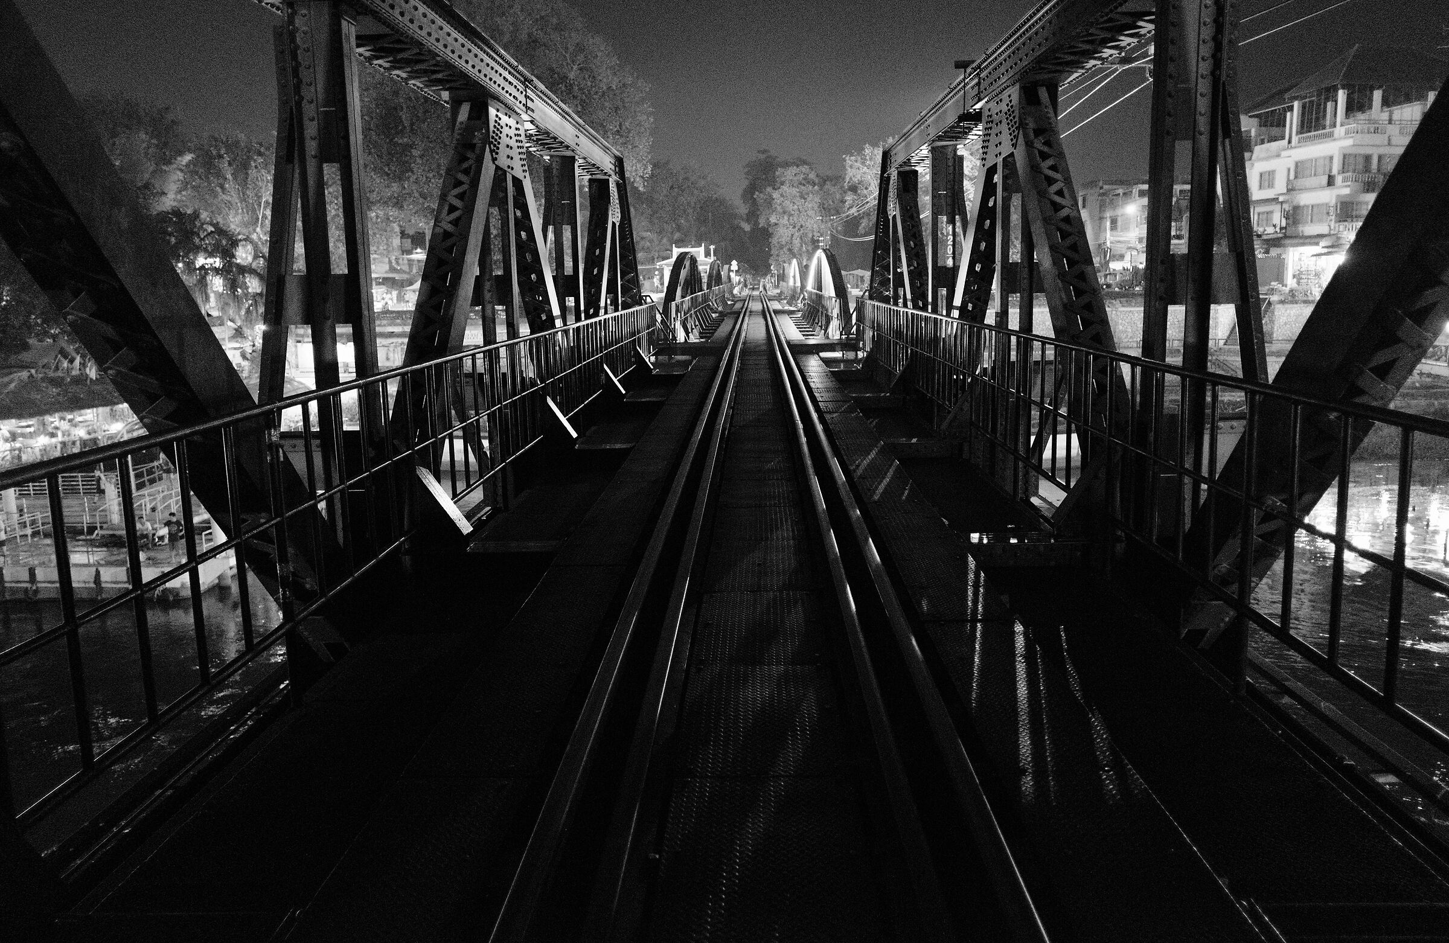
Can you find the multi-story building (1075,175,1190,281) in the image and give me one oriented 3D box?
[{"bbox_3d":[41.360,-23.640,108.010,10.500,10.230,8.500,-1,10,0],"label":"multi-story building"}]

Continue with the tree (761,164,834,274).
[{"bbox_3d":[7.730,-25.880,115.010,7.670,12.750,7.500,-1,10,0],"label":"tree"}]

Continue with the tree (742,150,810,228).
[{"bbox_3d":[7.150,-32.580,140.020,9.770,17.070,9.500,-1,10,0],"label":"tree"}]

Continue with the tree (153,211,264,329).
[{"bbox_3d":[-29.260,-11.500,62.010,6.910,6.800,6.300,-1,10,0],"label":"tree"}]

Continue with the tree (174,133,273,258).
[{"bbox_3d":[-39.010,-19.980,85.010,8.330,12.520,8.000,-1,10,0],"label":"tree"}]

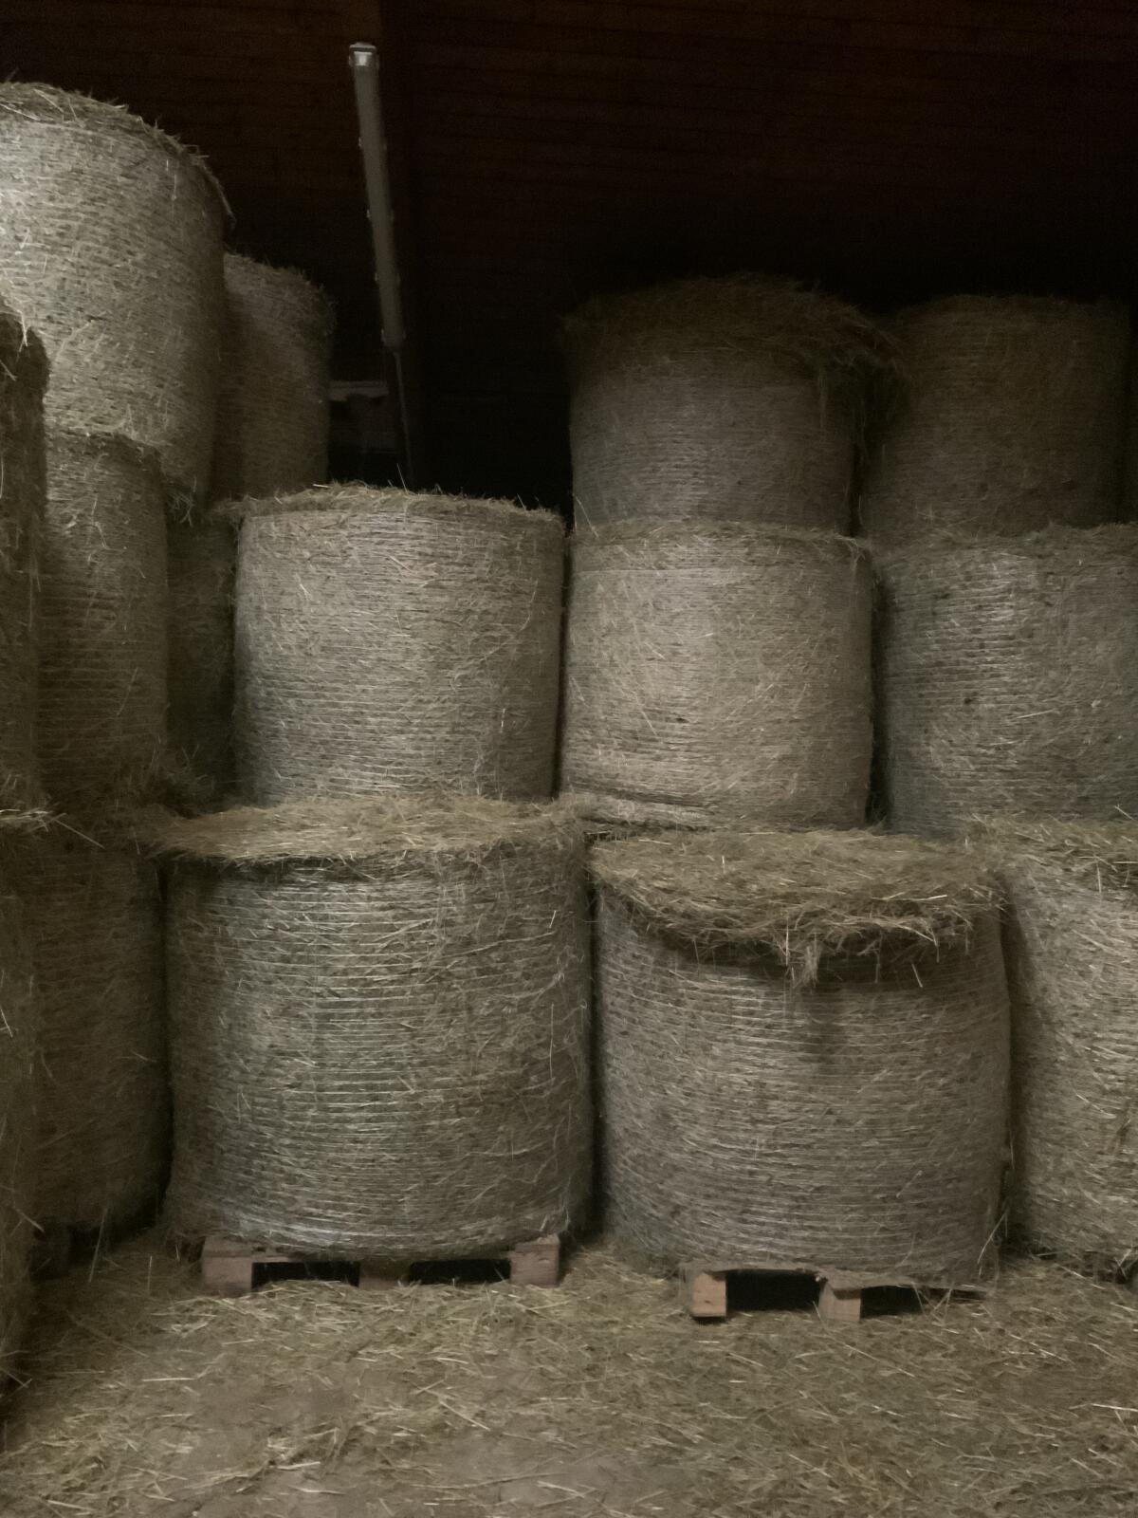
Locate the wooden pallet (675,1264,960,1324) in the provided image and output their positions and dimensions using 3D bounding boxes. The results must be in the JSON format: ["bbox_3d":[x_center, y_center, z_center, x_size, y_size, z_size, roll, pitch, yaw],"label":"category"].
[{"bbox_3d":[0.790,1.496,4.185,0.819,0.144,1.102,0,3,5],"label":"wooden pallet"}]

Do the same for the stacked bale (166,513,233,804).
[{"bbox_3d":[-2.047,-0.531,6.171,1.462,1.190,1.462,-1,3,-18],"label":"stacked bale"}]

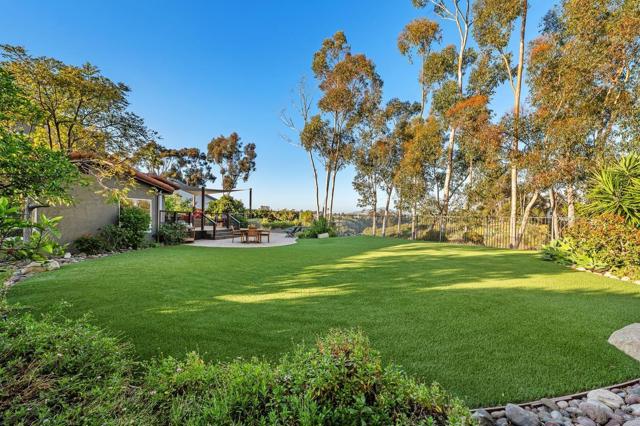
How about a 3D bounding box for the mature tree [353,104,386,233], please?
[{"bbox_3d":[3.640,-3.050,18.300,2.400,9.570,2.400,0,0,0],"label":"mature tree"}]

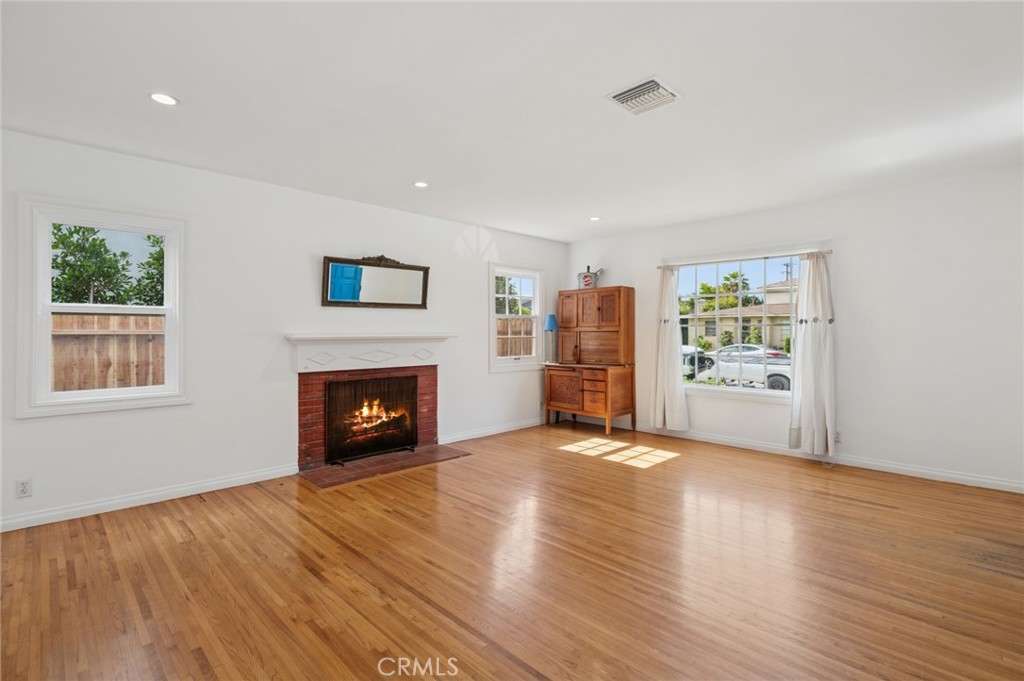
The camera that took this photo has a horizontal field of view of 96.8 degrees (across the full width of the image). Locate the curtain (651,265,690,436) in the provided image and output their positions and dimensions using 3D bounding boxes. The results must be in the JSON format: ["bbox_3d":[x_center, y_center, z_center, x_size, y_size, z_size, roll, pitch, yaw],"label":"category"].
[{"bbox_3d":[1.834,0.102,5.256,0.130,1.900,0.440,-1,1,-43],"label":"curtain"}]

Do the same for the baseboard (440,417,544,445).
[{"bbox_3d":[-0.068,1.076,5.599,1.970,0.098,0.018,-1,1,-43],"label":"baseboard"}]

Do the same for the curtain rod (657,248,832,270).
[{"bbox_3d":[2.310,-0.833,4.747,0.060,0.040,1.740,-1,1,-43],"label":"curtain rod"}]

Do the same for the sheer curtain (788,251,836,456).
[{"bbox_3d":[2.782,0.117,4.247,0.130,1.880,0.400,-1,1,-43],"label":"sheer curtain"}]

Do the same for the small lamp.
[{"bbox_3d":[0.520,-0.021,5.976,0.205,0.640,0.205,0,1,0],"label":"small lamp"}]

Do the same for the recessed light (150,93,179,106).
[{"bbox_3d":[-1.841,-1.272,2.410,0.135,0.030,0.135,-1,1,-43],"label":"recessed light"}]

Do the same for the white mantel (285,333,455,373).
[{"bbox_3d":[-1.255,0.100,4.348,1.700,0.330,0.200,-1,1,-43],"label":"white mantel"}]

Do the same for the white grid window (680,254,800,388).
[{"bbox_3d":[2.399,-0.174,4.803,0.090,1.420,1.480,-1,1,-43],"label":"white grid window"}]

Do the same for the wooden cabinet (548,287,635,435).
[{"bbox_3d":[0.969,0.238,5.810,0.620,1.765,1.050,-1,1,-43],"label":"wooden cabinet"}]

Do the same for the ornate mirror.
[{"bbox_3d":[-1.280,-0.568,4.387,1.080,0.500,0.045,-1,9,-43],"label":"ornate mirror"}]

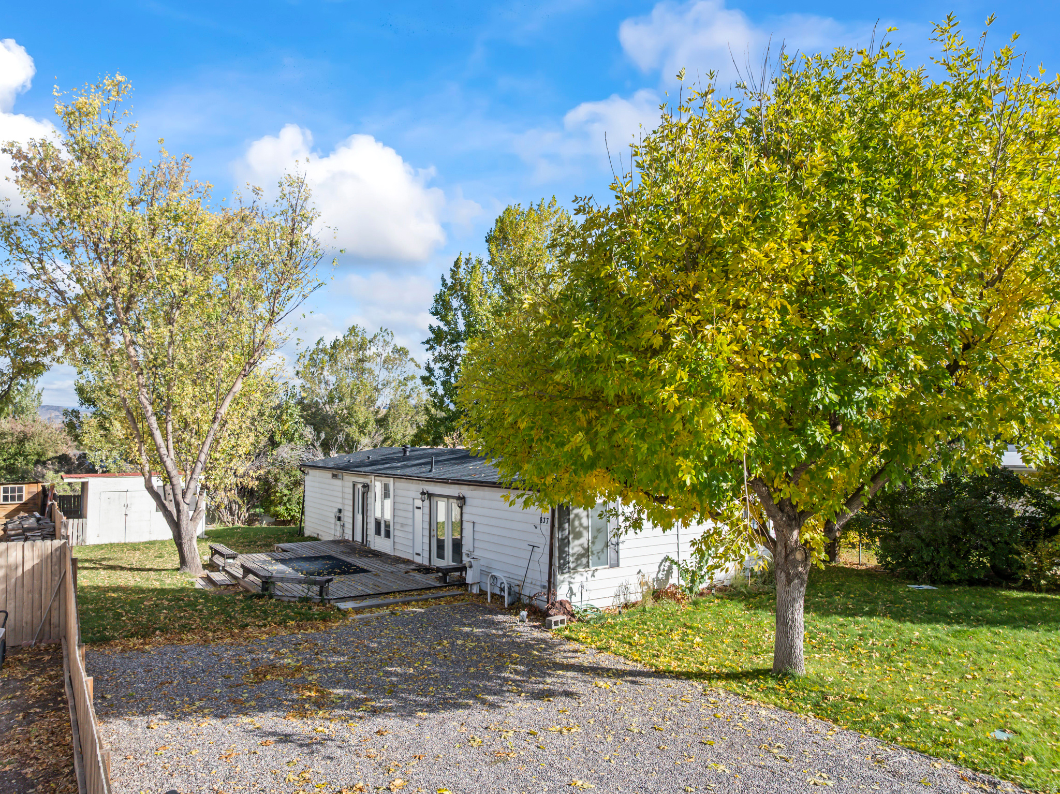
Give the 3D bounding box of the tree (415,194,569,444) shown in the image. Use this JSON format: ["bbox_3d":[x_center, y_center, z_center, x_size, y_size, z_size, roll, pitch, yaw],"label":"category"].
[{"bbox_3d":[-1.669,-2.345,40.254,9.000,17.369,9.000,0,-3,-2],"label":"tree"}]

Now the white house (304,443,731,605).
[{"bbox_3d":[-1.583,3.853,24.797,6.700,2.950,17.900,2,-4,-34],"label":"white house"}]

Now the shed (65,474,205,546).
[{"bbox_3d":[-15.937,4.383,29.442,4.900,2.600,3.200,2,-4,-31],"label":"shed"}]

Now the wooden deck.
[{"bbox_3d":[-5.943,4.941,20.915,4.800,0.400,9.500,2,-4,-34],"label":"wooden deck"}]

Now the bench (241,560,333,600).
[{"bbox_3d":[-6.116,4.424,17.543,3.852,0.500,1.061,-3,-4,43],"label":"bench"}]

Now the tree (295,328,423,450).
[{"bbox_3d":[-10.562,1.154,46.081,8.200,11.315,8.200,0,-3,-13],"label":"tree"}]

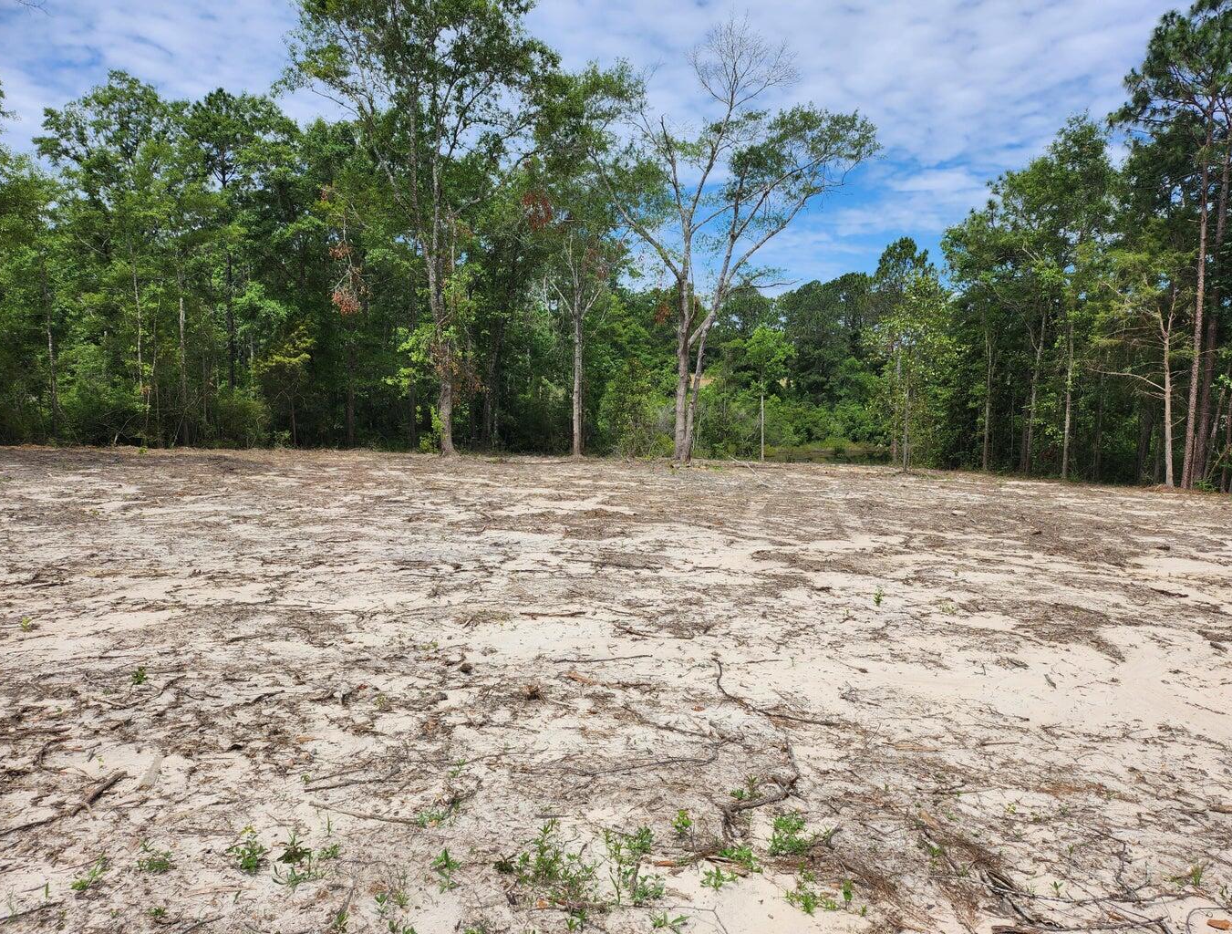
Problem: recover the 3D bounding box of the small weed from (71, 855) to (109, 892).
[{"bbox_3d":[-1.821,1.406,2.988,0.121,0.079,0.103,-2,3,-32],"label":"small weed"}]

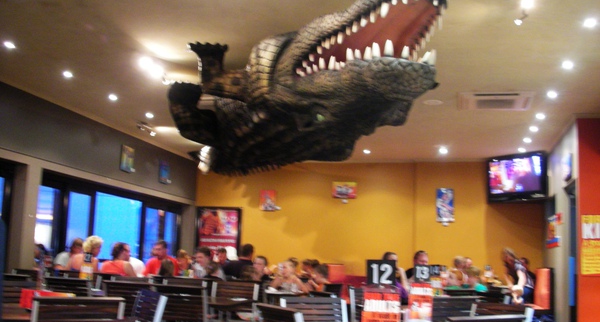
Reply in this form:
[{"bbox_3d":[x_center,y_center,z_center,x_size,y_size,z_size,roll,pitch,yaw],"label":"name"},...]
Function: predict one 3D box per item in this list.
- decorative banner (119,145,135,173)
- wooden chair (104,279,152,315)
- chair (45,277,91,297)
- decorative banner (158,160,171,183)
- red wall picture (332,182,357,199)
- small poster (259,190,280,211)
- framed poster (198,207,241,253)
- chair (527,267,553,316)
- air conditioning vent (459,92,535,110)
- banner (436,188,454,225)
[{"bbox_3d":[-3.366,-0.049,11.901,0.040,0.483,0.463,1,-10,15],"label":"decorative banner"},{"bbox_3d":[-1.373,1.455,5.104,0.450,0.860,0.550,1,-10,8],"label":"wooden chair"},{"bbox_3d":[-1.777,1.360,4.810,0.440,0.850,0.530,2,-9,6],"label":"chair"},{"bbox_3d":[-2.685,0.231,12.192,0.050,0.457,0.403,-1,-10,15],"label":"decorative banner"},{"bbox_3d":[0.903,0.600,12.272,0.502,0.336,0.030,0,-10,14],"label":"red wall picture"},{"bbox_3d":[-0.644,0.826,12.629,0.381,0.428,0.030,0,-10,14],"label":"small poster"},{"bbox_3d":[-1.907,1.703,14.257,1.128,1.265,0.060,1,-10,15],"label":"framed poster"},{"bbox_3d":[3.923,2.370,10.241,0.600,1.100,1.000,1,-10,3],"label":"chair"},{"bbox_3d":[2.621,-0.793,8.091,0.950,0.060,0.880,1,-10,15],"label":"air conditioning vent"},{"bbox_3d":[2.953,0.911,12.303,0.350,0.691,0.050,-1,-10,15],"label":"banner"}]

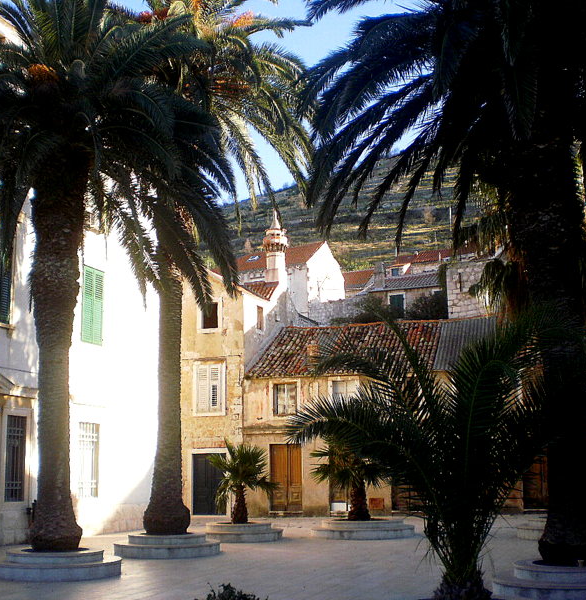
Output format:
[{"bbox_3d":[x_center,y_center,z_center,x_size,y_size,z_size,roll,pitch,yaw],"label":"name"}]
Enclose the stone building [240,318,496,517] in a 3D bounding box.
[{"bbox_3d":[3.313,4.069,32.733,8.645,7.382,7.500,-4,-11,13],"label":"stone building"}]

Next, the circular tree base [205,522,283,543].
[{"bbox_3d":[-1.237,5.334,20.163,2.027,0.333,2.027,-1,-11,0],"label":"circular tree base"}]

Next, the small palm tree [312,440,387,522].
[{"bbox_3d":[1.381,4.286,20.737,1.920,1.907,1.920,-1,-11,0],"label":"small palm tree"}]

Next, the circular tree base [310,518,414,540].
[{"bbox_3d":[1.633,5.355,20.532,2.414,0.333,2.414,-1,-11,0],"label":"circular tree base"}]

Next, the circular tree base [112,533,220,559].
[{"bbox_3d":[-2.422,4.745,17.002,2.027,0.344,2.027,-1,-11,0],"label":"circular tree base"}]

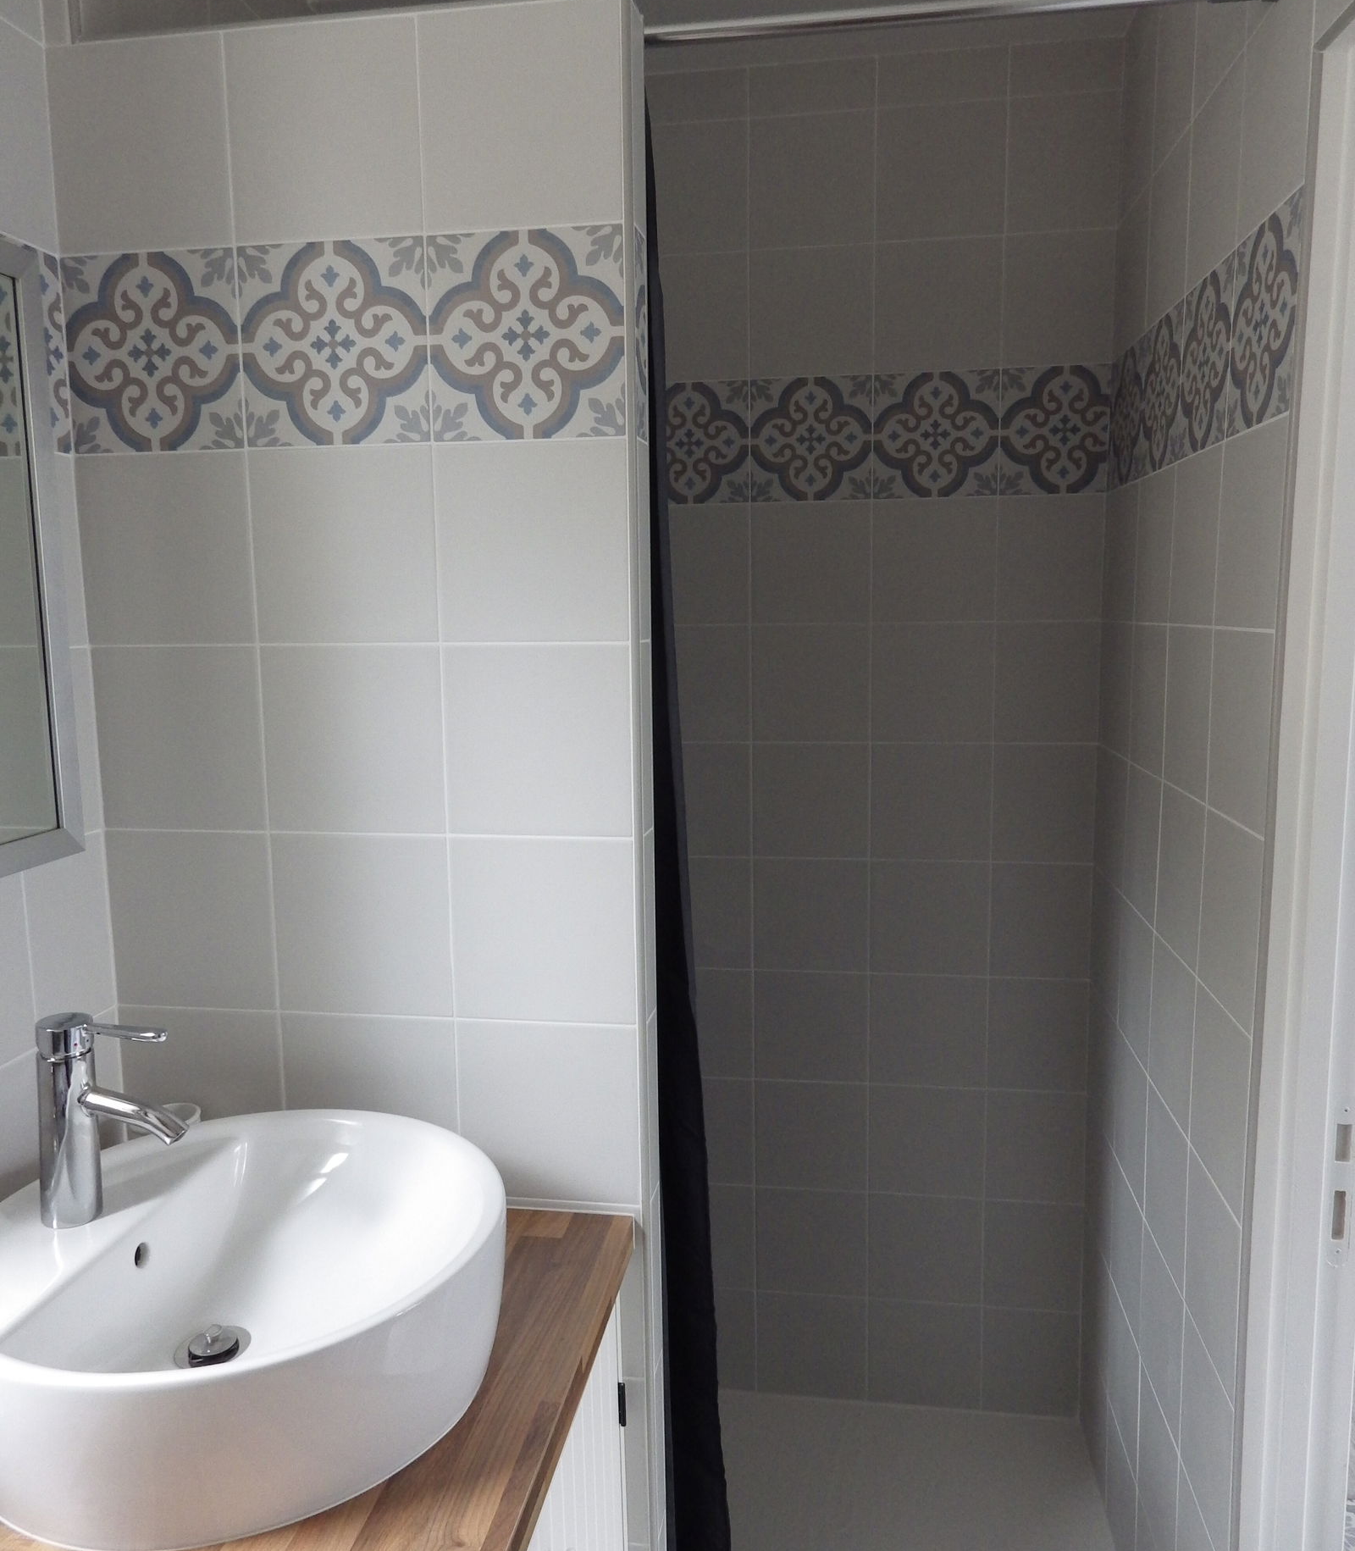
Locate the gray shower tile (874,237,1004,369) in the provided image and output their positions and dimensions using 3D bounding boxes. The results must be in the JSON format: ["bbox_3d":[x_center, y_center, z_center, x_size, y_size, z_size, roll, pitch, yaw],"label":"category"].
[{"bbox_3d":[0.416,-0.748,1.830,0.200,0.200,0.010,0,8,8],"label":"gray shower tile"}]

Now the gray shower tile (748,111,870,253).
[{"bbox_3d":[0.214,-0.942,1.823,0.198,0.198,0.009,0,8,8],"label":"gray shower tile"}]

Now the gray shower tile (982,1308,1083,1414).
[{"bbox_3d":[0.623,1.038,2.036,0.168,0.200,0.010,0,8,8],"label":"gray shower tile"}]

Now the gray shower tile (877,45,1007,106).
[{"bbox_3d":[0.415,-1.092,1.801,0.201,0.076,0.010,0,7,8],"label":"gray shower tile"}]

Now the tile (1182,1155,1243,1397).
[{"bbox_3d":[0.596,0.546,1.270,0.010,0.200,0.193,0,7,9],"label":"tile"}]

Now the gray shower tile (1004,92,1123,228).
[{"bbox_3d":[0.601,-0.953,1.792,0.167,0.200,0.010,0,8,9],"label":"gray shower tile"}]

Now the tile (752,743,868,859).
[{"bbox_3d":[0.232,0.045,1.990,0.200,0.200,0.010,0,7,9],"label":"tile"}]

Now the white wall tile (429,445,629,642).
[{"bbox_3d":[-0.146,-0.234,1.160,0.199,0.200,0.010,1,8,8],"label":"white wall tile"}]

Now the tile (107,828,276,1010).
[{"bbox_3d":[-0.538,0.161,1.283,0.196,0.200,0.010,0,8,9],"label":"tile"}]

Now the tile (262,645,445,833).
[{"bbox_3d":[-0.344,-0.037,1.226,0.200,0.200,0.010,0,7,8],"label":"tile"}]

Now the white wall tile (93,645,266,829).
[{"bbox_3d":[-0.541,-0.039,1.257,0.196,0.200,0.010,0,8,9],"label":"white wall tile"}]

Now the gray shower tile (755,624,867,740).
[{"bbox_3d":[0.229,-0.156,1.964,0.200,0.200,0.010,0,7,9],"label":"gray shower tile"}]

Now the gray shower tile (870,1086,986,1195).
[{"bbox_3d":[0.439,0.647,2.030,0.200,0.200,0.010,0,7,8],"label":"gray shower tile"}]

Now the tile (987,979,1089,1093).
[{"bbox_3d":[0.619,0.446,1.973,0.167,0.200,0.010,0,7,8],"label":"tile"}]

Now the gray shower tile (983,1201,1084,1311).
[{"bbox_3d":[0.620,0.840,2.010,0.168,0.200,0.010,0,8,8],"label":"gray shower tile"}]

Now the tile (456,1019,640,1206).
[{"bbox_3d":[-0.139,0.363,1.250,0.200,0.196,0.010,0,7,9],"label":"tile"}]

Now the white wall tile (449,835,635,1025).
[{"bbox_3d":[-0.142,0.164,1.223,0.199,0.200,0.010,0,7,8],"label":"white wall tile"}]

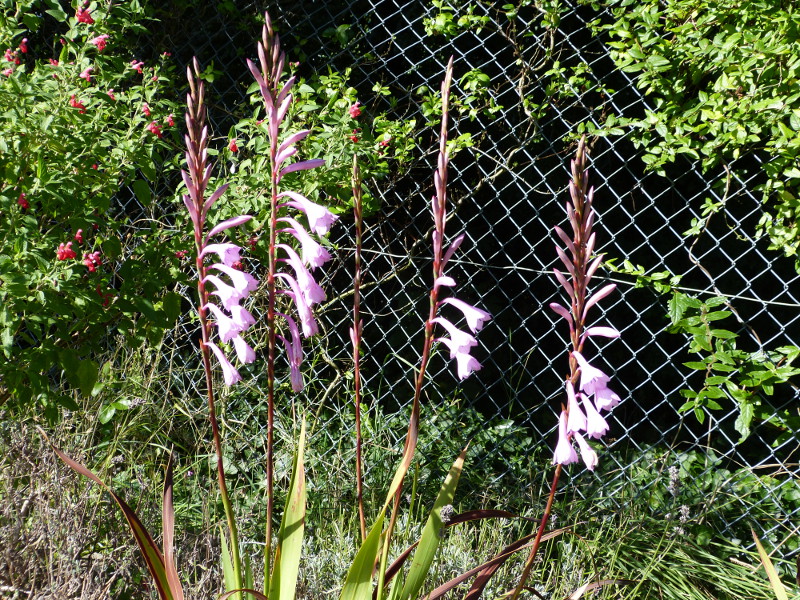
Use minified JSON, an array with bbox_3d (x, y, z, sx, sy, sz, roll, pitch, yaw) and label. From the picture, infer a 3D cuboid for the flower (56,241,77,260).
[{"bbox_3d":[-0.743,-0.107,2.420,0.043,0.038,0.034,-1,9,-17],"label":"flower"}]

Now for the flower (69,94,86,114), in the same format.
[{"bbox_3d":[-0.711,-0.432,2.400,0.036,0.042,0.034,-2,9,-22],"label":"flower"}]

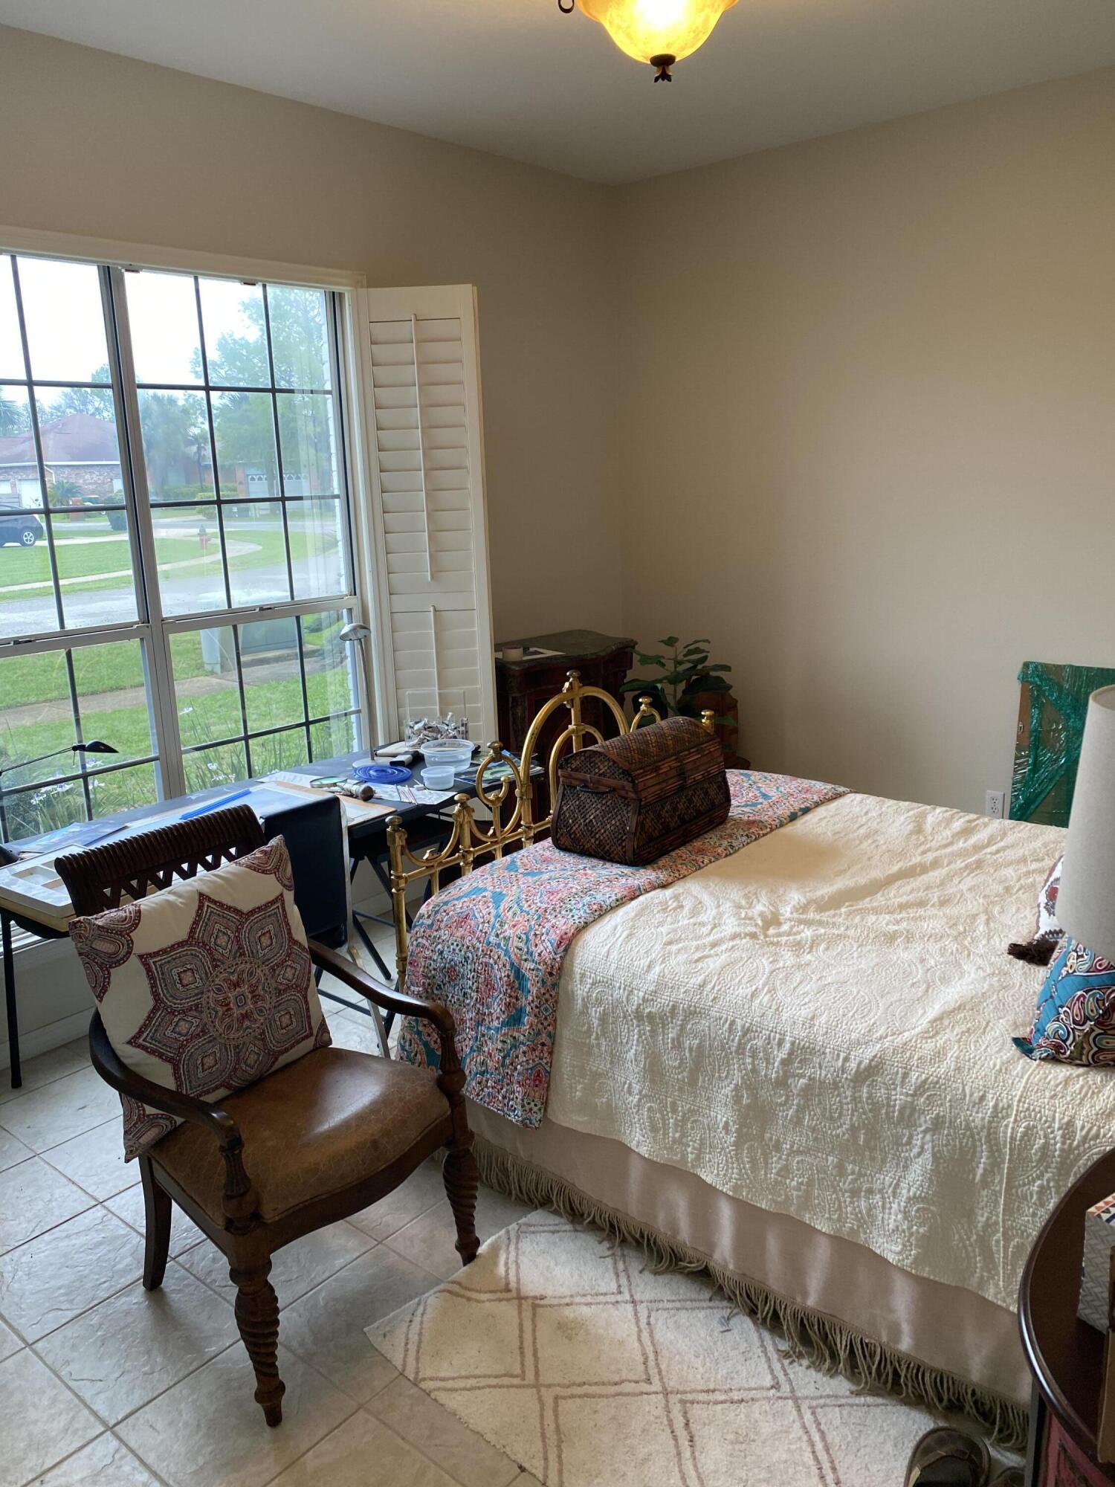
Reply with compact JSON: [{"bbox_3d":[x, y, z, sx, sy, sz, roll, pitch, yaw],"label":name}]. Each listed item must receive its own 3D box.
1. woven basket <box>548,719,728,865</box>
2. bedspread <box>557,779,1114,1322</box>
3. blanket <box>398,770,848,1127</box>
[{"bbox_3d":[0.223,0.105,2.998,0.287,0.285,0.430,10,18,39],"label":"woven basket"},{"bbox_3d":[0.849,0.529,2.643,1.870,0.450,1.530,10,18,39],"label":"bedspread"},{"bbox_3d":[0.287,0.444,3.108,0.530,0.490,1.530,10,18,39],"label":"blanket"}]

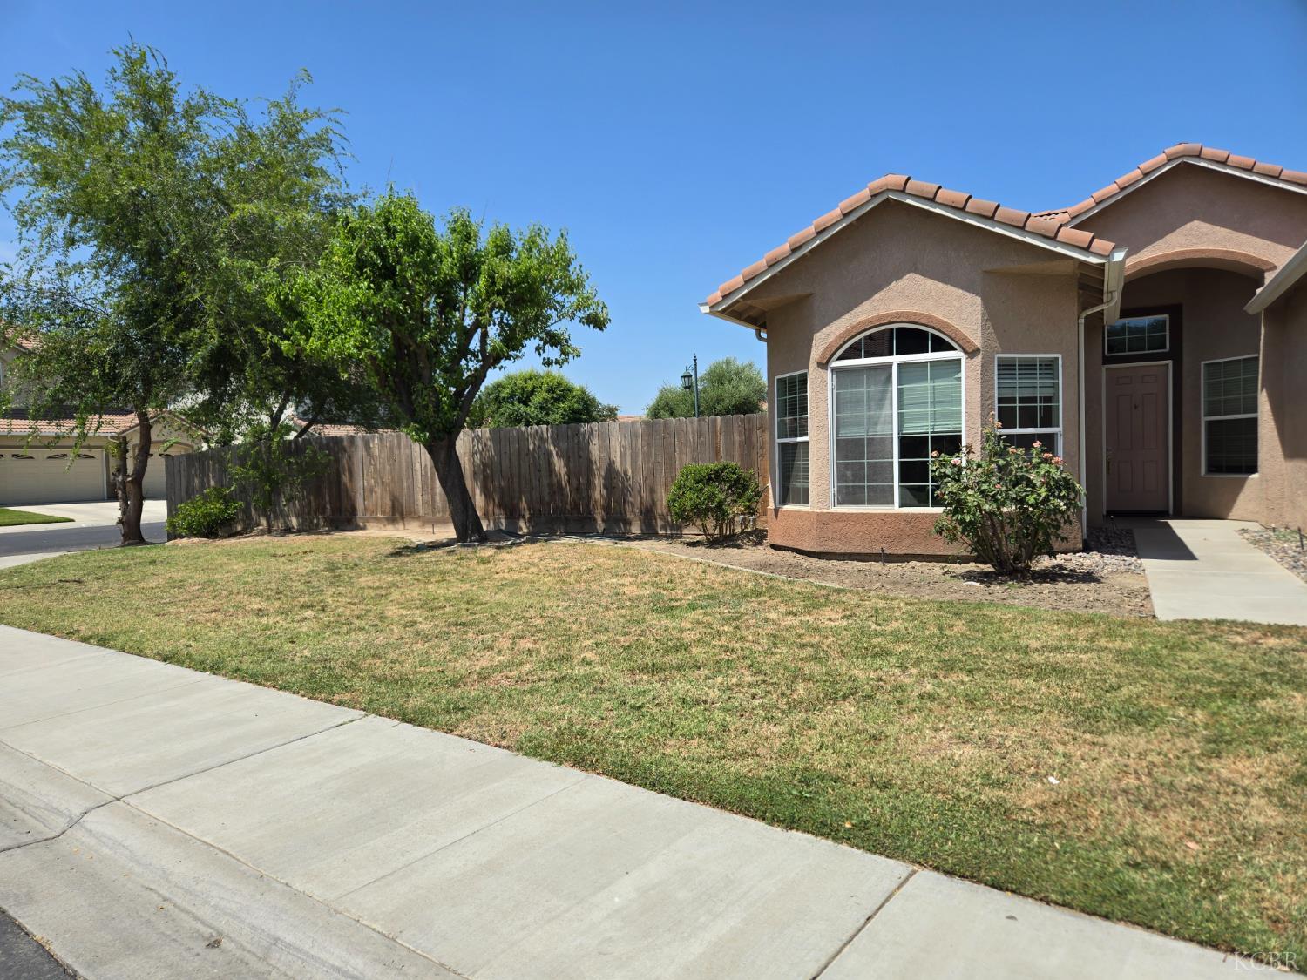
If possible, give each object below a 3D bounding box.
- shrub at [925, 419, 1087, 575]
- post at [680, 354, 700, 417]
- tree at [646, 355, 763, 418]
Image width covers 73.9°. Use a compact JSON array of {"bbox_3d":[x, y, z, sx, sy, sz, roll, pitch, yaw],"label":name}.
[{"bbox_3d":[3.585,0.083,8.800,1.450,1.542,1.350,-1,1,0],"label":"shrub"},{"bbox_3d":[1.502,-2.433,35.000,0.820,6.039,0.450,0,2,31],"label":"post"},{"bbox_3d":[2.407,-2.759,39.000,5.600,6.450,5.300,-1,1,0],"label":"tree"}]

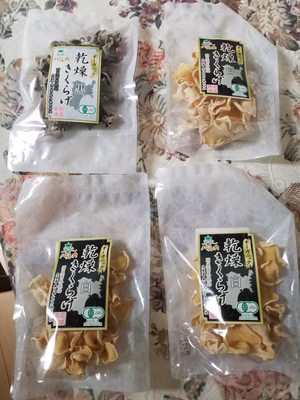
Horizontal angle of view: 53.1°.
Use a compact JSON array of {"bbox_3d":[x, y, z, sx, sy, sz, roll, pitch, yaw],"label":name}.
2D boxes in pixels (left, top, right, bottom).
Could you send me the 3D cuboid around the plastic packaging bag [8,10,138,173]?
[{"bbox_3d":[-0.087,-0.139,0.355,0.146,0.030,0.219,0,76,0],"label":"plastic packaging bag"}]

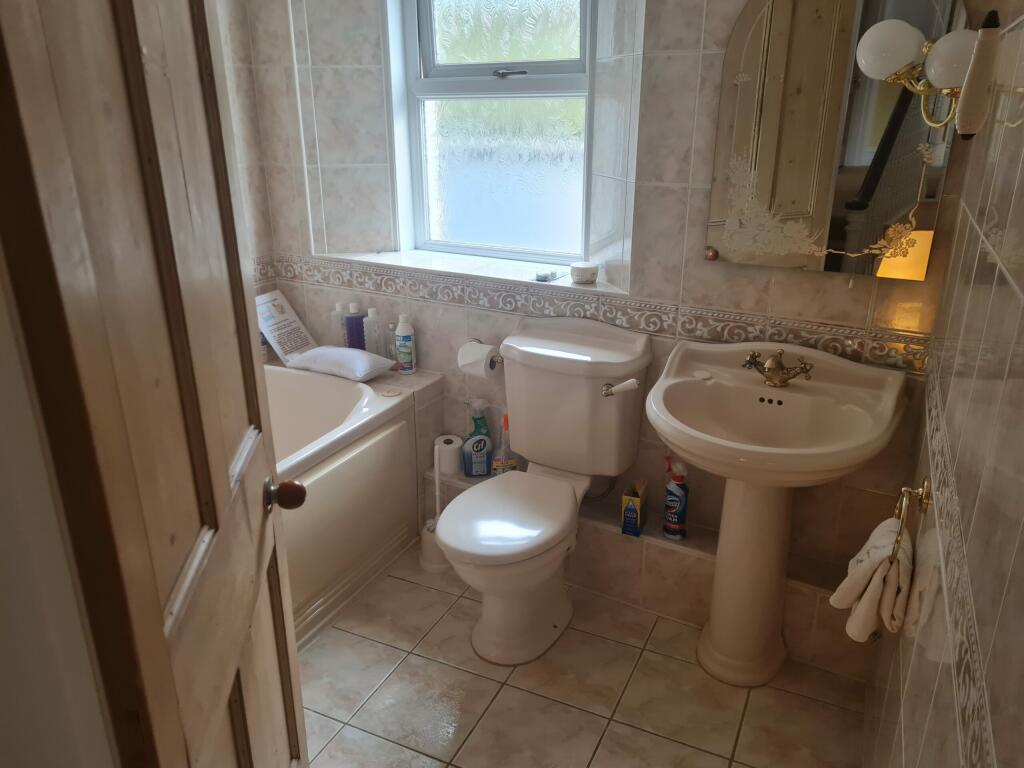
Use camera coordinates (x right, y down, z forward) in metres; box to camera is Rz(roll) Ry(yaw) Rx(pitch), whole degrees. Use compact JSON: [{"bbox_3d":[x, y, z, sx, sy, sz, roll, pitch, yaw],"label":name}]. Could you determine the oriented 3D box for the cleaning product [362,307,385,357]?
[{"bbox_3d":[-0.508,-0.173,2.822,0.074,0.214,0.060,6,20,15],"label":"cleaning product"}]

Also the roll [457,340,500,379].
[{"bbox_3d":[-0.107,-0.080,2.559,0.103,0.110,0.110,11,22,29],"label":"roll"}]

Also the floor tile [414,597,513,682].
[{"bbox_3d":[-0.089,0.748,2.261,0.298,0.012,0.298,9,21,24],"label":"floor tile"}]

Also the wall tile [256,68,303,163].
[{"bbox_3d":[-0.821,-0.948,2.726,0.202,0.330,0.010,11,22,28],"label":"wall tile"}]

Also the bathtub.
[{"bbox_3d":[-1.020,0.497,2.120,0.735,0.559,1.700,9,22,24],"label":"bathtub"}]

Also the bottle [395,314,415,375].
[{"bbox_3d":[-0.383,-0.147,2.753,0.072,0.210,0.062,5,19,12],"label":"bottle"}]

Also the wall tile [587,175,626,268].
[{"bbox_3d":[0.299,-0.489,2.396,0.010,0.302,0.268,-5,21,-15],"label":"wall tile"}]

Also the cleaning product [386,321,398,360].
[{"bbox_3d":[-0.434,-0.139,2.790,0.042,0.171,0.040,6,20,15],"label":"cleaning product"}]

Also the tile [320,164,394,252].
[{"bbox_3d":[-0.551,-0.624,2.747,0.240,0.307,0.010,-5,21,-16],"label":"tile"}]

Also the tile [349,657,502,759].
[{"bbox_3d":[-0.218,0.836,2.002,0.298,0.012,0.298,9,21,24],"label":"tile"}]

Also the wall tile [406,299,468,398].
[{"bbox_3d":[-0.256,-0.122,2.678,0.247,0.329,0.010,11,22,28],"label":"wall tile"}]

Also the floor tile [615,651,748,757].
[{"bbox_3d":[0.451,0.836,2.025,0.298,0.010,0.298,9,22,24],"label":"floor tile"}]

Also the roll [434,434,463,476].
[{"bbox_3d":[-0.221,0.249,2.721,0.101,0.105,0.101,0,20,0],"label":"roll"}]

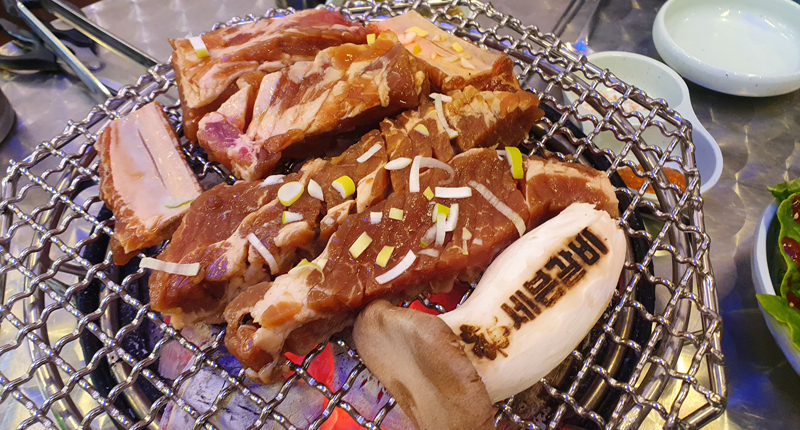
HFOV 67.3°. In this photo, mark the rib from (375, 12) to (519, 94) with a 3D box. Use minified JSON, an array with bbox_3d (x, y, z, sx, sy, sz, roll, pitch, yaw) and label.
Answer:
[{"bbox_3d":[0.022,-0.083,0.340,0.073,0.026,0.045,29,59,19],"label":"rib"}]

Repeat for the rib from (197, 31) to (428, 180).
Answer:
[{"bbox_3d":[-0.042,-0.055,0.313,0.109,0.038,0.038,-25,58,-17],"label":"rib"}]

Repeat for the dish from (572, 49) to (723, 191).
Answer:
[{"bbox_3d":[0.141,-0.049,0.365,0.078,0.026,0.120,-6,54,-4],"label":"dish"}]

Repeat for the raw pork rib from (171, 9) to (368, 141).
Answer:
[{"bbox_3d":[-0.069,-0.081,0.334,0.108,0.035,0.046,-16,56,-11],"label":"raw pork rib"}]

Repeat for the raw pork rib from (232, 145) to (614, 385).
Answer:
[{"bbox_3d":[0.009,0.013,0.270,0.186,0.028,0.048,-21,57,-14],"label":"raw pork rib"}]

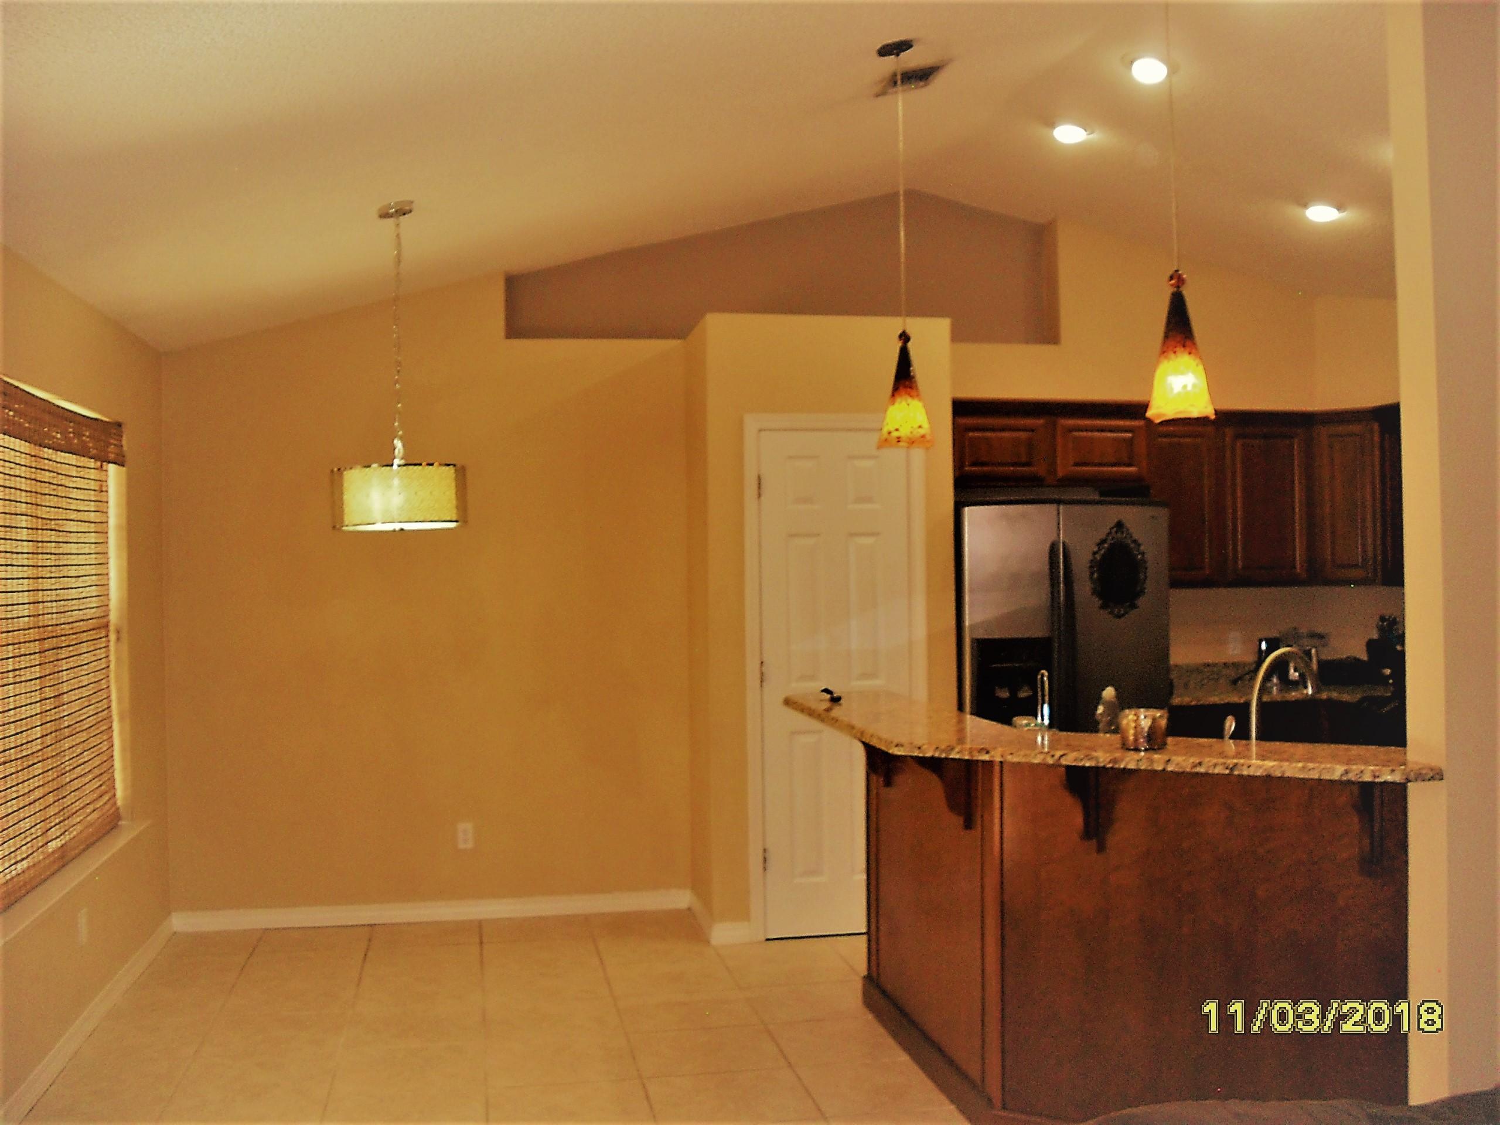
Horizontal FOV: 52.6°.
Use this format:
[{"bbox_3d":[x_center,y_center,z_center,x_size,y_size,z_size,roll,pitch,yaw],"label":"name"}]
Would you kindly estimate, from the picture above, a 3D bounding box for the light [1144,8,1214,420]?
[{"bbox_3d":[1.018,-0.980,3.625,0.183,1.283,0.183,-1,0,-10],"label":"light"}]

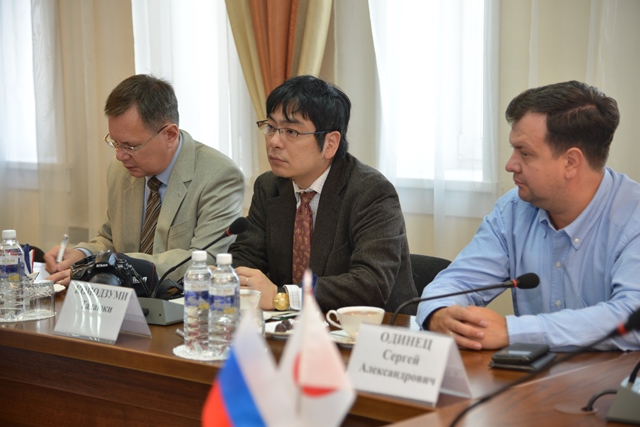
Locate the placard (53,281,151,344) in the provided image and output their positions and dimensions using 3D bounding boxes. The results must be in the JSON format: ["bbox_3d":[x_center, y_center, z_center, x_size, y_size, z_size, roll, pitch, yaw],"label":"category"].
[{"bbox_3d":[-0.477,0.213,3.037,0.210,0.114,0.108,4,7,42],"label":"placard"}]

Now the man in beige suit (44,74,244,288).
[{"bbox_3d":[-0.500,0.283,3.901,0.580,1.320,0.720,4,6,38],"label":"man in beige suit"}]

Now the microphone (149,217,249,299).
[{"bbox_3d":[-0.300,0.103,3.439,0.050,0.175,0.345,4,7,40],"label":"microphone"}]

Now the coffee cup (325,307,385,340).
[{"bbox_3d":[0.076,0.240,2.948,0.125,0.066,0.102,0,5,0],"label":"coffee cup"}]

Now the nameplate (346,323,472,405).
[{"bbox_3d":[0.152,0.264,2.452,0.210,0.114,0.108,5,7,42],"label":"nameplate"}]

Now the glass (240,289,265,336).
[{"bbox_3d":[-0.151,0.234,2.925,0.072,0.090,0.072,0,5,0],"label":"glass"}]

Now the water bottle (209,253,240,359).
[{"bbox_3d":[-0.198,0.184,2.840,0.063,0.204,0.063,0,5,0],"label":"water bottle"}]

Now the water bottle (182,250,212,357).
[{"bbox_3d":[-0.250,0.181,2.879,0.063,0.204,0.063,0,5,0],"label":"water bottle"}]

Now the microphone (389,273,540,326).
[{"bbox_3d":[0.286,0.186,2.836,0.335,0.125,0.050,-2,5,-16],"label":"microphone"}]

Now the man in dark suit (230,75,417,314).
[{"bbox_3d":[-0.040,0.314,3.552,0.570,1.320,0.710,4,7,40],"label":"man in dark suit"}]

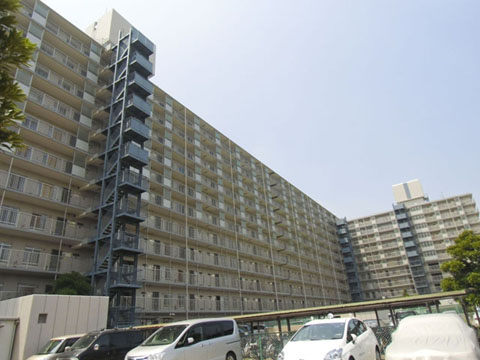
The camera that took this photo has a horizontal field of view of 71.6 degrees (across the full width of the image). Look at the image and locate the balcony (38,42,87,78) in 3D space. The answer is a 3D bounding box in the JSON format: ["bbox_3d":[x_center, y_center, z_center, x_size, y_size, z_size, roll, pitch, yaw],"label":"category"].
[{"bbox_3d":[-16.926,-11.050,31.503,1.388,1.308,4.592,-19,-28,28],"label":"balcony"}]

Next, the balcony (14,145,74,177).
[{"bbox_3d":[-16.122,-1.369,27.065,1.388,1.308,4.592,-19,-28,28],"label":"balcony"}]

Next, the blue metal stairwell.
[{"bbox_3d":[-10.428,-1.113,30.077,3.631,31.421,2.563,-19,-28,28],"label":"blue metal stairwell"}]

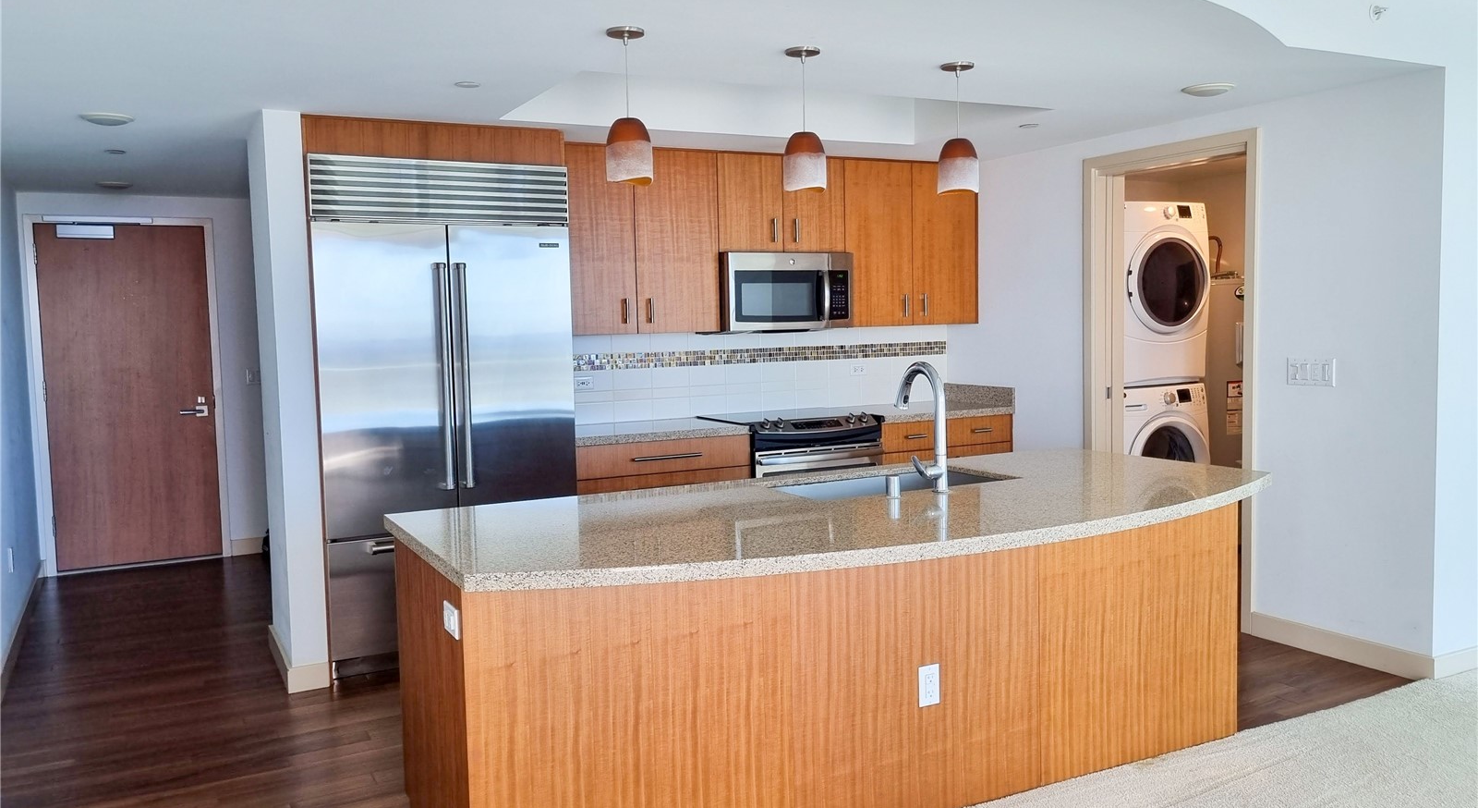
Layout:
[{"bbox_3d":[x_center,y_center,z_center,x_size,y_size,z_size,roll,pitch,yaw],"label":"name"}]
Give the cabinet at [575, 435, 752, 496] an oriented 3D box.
[{"bbox_3d":[-0.483,0.604,5.557,0.913,0.891,0.594,-3,4,-27],"label":"cabinet"}]

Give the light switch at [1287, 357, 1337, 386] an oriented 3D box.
[{"bbox_3d":[2.393,-0.131,4.654,0.013,0.117,0.215,-3,4,-27],"label":"light switch"}]

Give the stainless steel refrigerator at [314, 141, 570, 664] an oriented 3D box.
[{"bbox_3d":[-1.347,0.036,4.979,1.068,2.141,0.693,-3,4,-27],"label":"stainless steel refrigerator"}]

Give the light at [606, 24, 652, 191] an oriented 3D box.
[{"bbox_3d":[-0.335,-0.893,3.337,0.142,0.452,0.142,-1,4,0],"label":"light"}]

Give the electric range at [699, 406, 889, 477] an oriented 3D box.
[{"bbox_3d":[0.291,0.538,5.905,0.774,0.941,0.672,-3,4,-27],"label":"electric range"}]

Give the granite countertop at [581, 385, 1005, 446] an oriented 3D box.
[{"bbox_3d":[0.258,0.041,5.895,2.611,0.153,0.623,-3,4,-27],"label":"granite countertop"}]

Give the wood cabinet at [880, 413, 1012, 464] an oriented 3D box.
[{"bbox_3d":[1.021,0.517,6.335,0.903,0.891,0.594,-3,4,-27],"label":"wood cabinet"}]

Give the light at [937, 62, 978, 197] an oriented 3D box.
[{"bbox_3d":[0.767,-0.961,3.890,0.145,0.441,0.145,-1,4,0],"label":"light"}]

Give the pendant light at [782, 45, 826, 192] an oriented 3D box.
[{"bbox_3d":[0.214,-0.926,3.630,0.141,0.450,0.141,-1,4,0],"label":"pendant light"}]

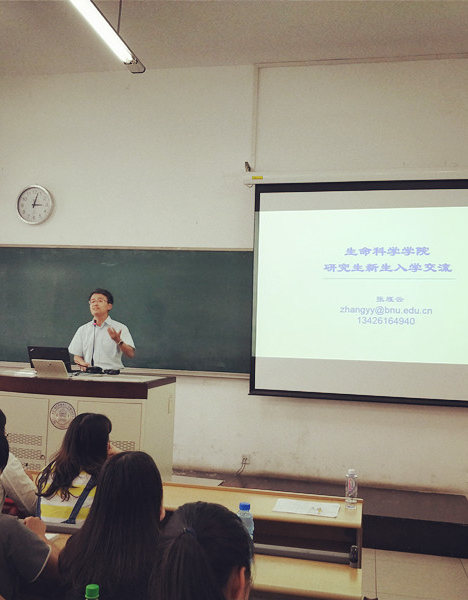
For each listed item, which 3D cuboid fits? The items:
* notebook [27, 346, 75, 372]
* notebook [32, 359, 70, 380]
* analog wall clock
[{"bbox_3d":[-1.424,0.483,4.670,0.346,0.205,0.315,1,-3,13],"label":"notebook"},{"bbox_3d":[-1.310,0.500,4.235,0.242,0.151,0.192,1,-2,12],"label":"notebook"},{"bbox_3d":[-2.016,-0.965,5.867,0.394,0.394,0.051,1,-2,12],"label":"analog wall clock"}]

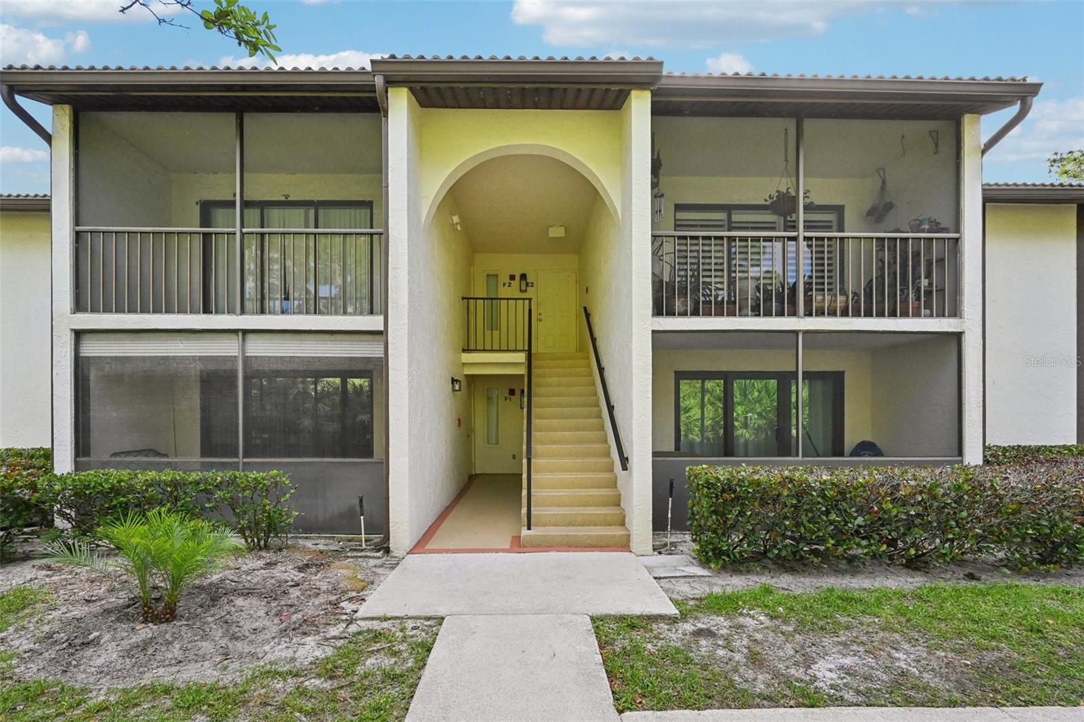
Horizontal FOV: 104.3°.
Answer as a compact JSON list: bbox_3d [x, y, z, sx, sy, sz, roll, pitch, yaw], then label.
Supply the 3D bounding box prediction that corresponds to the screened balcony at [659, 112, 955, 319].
[{"bbox_3d":[3.250,-1.790,6.030,4.050,2.560,1.350,0,0,-1],"label":"screened balcony"}]

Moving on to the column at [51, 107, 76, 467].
[{"bbox_3d":[-5.980,-0.580,5.370,0.250,5.150,0.280,0,0,-1],"label":"column"}]

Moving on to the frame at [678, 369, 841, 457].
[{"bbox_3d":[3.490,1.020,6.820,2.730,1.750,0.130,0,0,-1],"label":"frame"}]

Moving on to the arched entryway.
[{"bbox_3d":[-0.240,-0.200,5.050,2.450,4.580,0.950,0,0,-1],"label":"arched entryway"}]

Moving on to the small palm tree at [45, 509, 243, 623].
[{"bbox_3d":[-2.820,1.460,3.080,1.220,0.800,1.050,0,0,-1],"label":"small palm tree"}]

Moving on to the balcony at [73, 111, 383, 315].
[{"bbox_3d":[-3.830,-1.810,5.940,4.050,2.540,1.350,0,0,-1],"label":"balcony"}]

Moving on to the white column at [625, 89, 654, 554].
[{"bbox_3d":[1.090,-0.410,4.800,0.230,5.050,0.450,0,0,-1],"label":"white column"}]

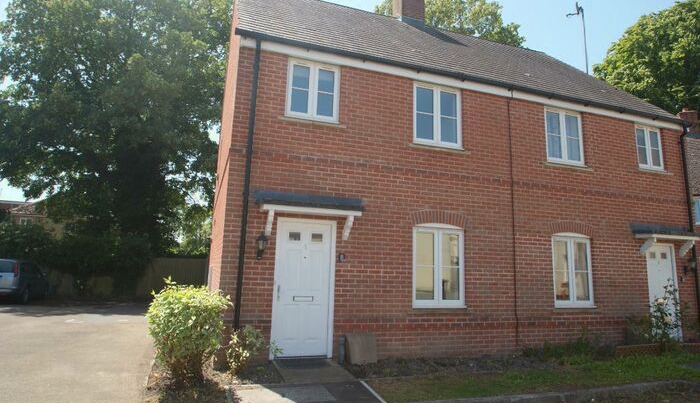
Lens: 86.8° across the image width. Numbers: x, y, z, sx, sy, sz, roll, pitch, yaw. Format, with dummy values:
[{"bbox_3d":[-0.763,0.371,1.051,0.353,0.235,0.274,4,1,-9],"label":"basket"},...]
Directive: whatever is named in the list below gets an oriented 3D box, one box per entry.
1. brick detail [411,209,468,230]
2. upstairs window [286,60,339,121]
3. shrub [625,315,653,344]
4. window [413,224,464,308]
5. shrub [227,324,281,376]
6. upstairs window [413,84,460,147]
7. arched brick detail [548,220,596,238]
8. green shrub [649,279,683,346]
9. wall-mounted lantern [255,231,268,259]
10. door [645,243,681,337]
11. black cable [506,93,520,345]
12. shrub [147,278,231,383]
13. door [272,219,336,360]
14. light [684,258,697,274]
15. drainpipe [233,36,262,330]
[{"bbox_3d":[1.558,0.313,6.458,1.080,0.280,0.110,5,-10,-17],"label":"brick detail"},{"bbox_3d":[-0.608,-1.827,6.173,0.864,1.023,0.090,5,-10,-16],"label":"upstairs window"},{"bbox_3d":[5.544,2.536,7.088,0.520,0.600,0.480,5,-10,-17],"label":"shrub"},{"bbox_3d":[1.523,1.092,6.351,1.020,1.420,0.100,5,-10,-17],"label":"window"},{"bbox_3d":[-1.315,1.989,5.008,0.640,0.600,0.500,5,-10,-16],"label":"shrub"},{"bbox_3d":[1.622,-1.565,6.808,0.976,1.177,0.090,5,-10,-16],"label":"upstairs window"},{"bbox_3d":[4.346,0.555,7.316,1.120,0.300,0.100,5,-10,-16],"label":"arched brick detail"},{"bbox_3d":[6.069,2.180,7.080,0.480,1.300,0.420,5,-10,-16],"label":"green shrub"},{"bbox_3d":[-1.291,0.638,5.374,0.170,0.360,0.200,5,-10,-17],"label":"wall-mounted lantern"},{"bbox_3d":[6.601,1.913,7.818,0.930,2.060,0.100,5,-10,-17],"label":"door"},{"bbox_3d":[3.043,0.228,6.859,0.040,4.740,0.050,5,-9,-17],"label":"black cable"},{"bbox_3d":[-1.944,1.621,4.652,1.000,1.270,0.950,5,-10,-17],"label":"shrub"},{"bbox_3d":[-0.697,1.308,5.627,0.930,2.060,0.100,5,-10,-17],"label":"door"},{"bbox_3d":[7.277,1.377,7.940,0.160,0.360,0.190,5,-10,-16],"label":"light"},{"bbox_3d":[-1.546,-0.191,5.550,0.075,4.900,0.090,5,-10,-16],"label":"drainpipe"}]

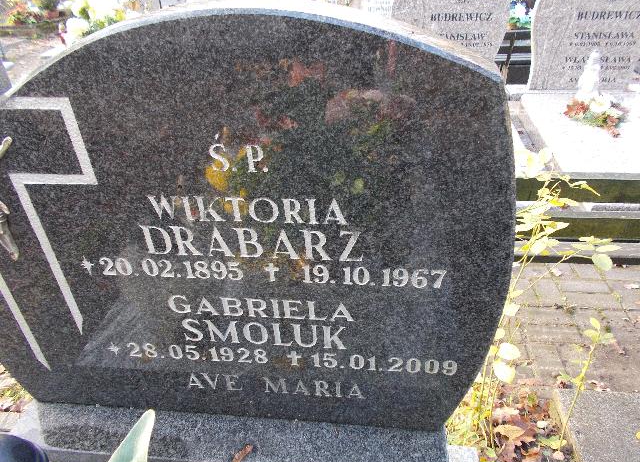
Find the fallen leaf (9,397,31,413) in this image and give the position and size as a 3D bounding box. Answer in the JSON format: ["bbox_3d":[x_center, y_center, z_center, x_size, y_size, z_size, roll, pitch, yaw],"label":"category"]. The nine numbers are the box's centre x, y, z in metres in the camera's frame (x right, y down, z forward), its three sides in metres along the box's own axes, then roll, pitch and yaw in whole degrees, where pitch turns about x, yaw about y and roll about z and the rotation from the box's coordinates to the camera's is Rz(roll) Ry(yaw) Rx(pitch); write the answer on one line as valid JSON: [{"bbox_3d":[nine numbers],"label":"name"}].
[{"bbox_3d":[-0.931,0.541,1.490,0.067,0.022,0.055,-3,29,0],"label":"fallen leaf"}]

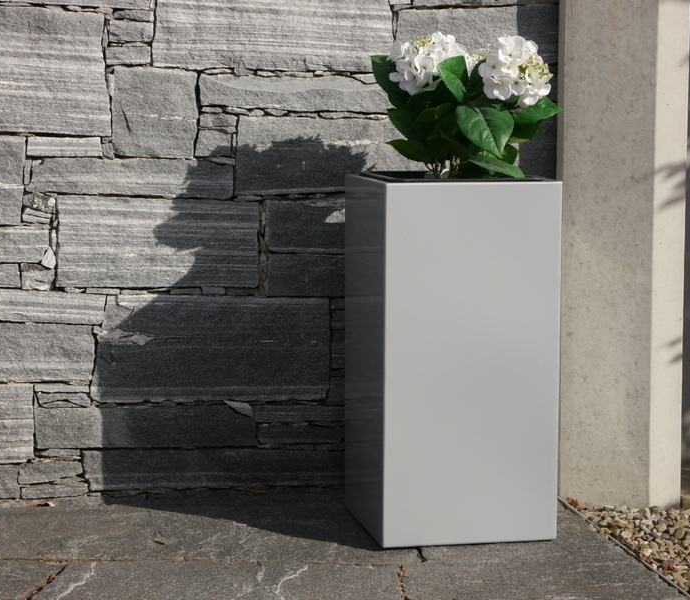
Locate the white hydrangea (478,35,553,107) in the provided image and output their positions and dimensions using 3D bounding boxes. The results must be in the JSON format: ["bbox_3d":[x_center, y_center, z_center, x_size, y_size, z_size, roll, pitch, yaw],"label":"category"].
[{"bbox_3d":[0.384,-0.517,4.370,0.171,0.162,0.150,1,7,5],"label":"white hydrangea"}]

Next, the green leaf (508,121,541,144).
[{"bbox_3d":[0.406,-0.385,4.440,0.095,0.060,0.040,11,7,-1],"label":"green leaf"}]

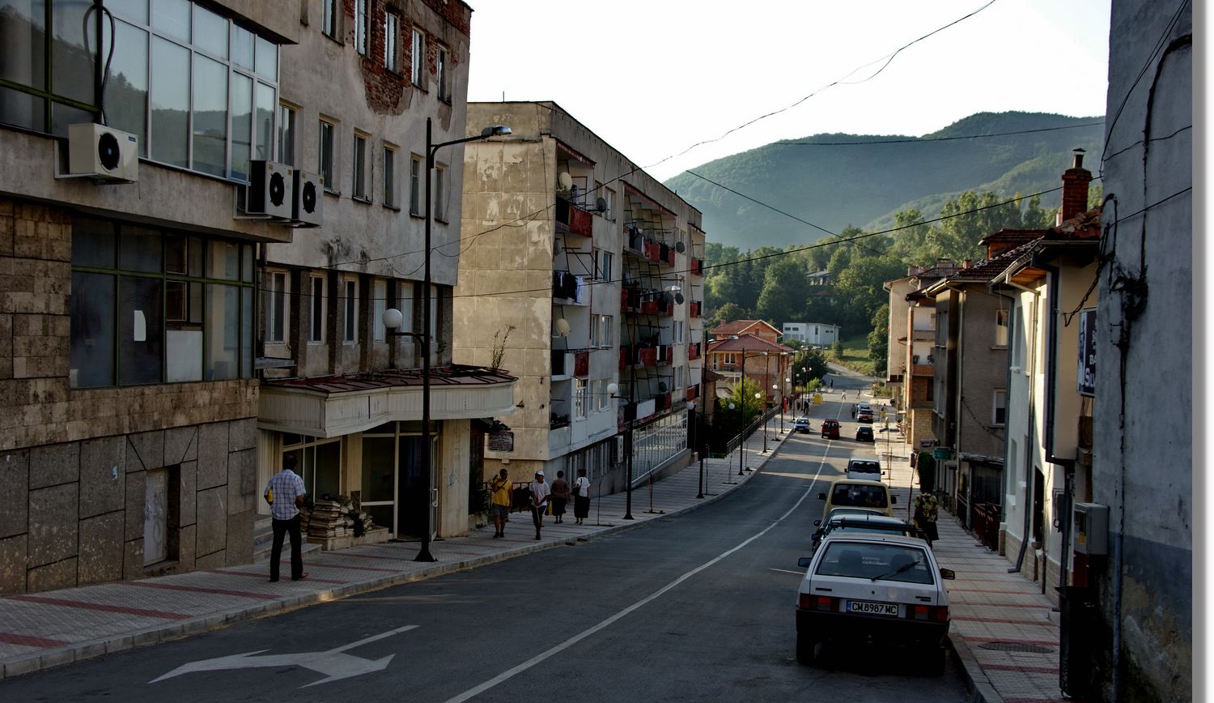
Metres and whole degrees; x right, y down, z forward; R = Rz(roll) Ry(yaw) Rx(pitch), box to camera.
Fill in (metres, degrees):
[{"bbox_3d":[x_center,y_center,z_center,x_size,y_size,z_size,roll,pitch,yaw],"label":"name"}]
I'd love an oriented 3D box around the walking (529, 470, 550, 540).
[{"bbox_3d":[-1.600,3.620,31.000,0.500,1.650,0.450,1,1,-5],"label":"walking"}]

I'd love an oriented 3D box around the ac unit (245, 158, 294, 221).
[{"bbox_3d":[-4.906,-2.346,19.131,0.320,0.765,0.880,1,1,11],"label":"ac unit"}]

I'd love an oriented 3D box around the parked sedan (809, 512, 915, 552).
[{"bbox_3d":[4.220,3.330,21.200,1.680,1.420,4.200,2,-4,11],"label":"parked sedan"}]

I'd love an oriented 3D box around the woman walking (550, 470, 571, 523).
[{"bbox_3d":[-1.399,4.341,39.200,0.540,1.570,0.400,1,1,9],"label":"woman walking"}]

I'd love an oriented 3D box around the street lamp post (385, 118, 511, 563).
[{"bbox_3d":[-2.800,-0.210,23.178,2.200,7.800,0.400,1,1,11],"label":"street lamp post"}]

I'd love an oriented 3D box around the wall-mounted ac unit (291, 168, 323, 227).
[{"bbox_3d":[-4.630,-2.340,20.000,0.310,0.740,0.820,1,1,12],"label":"wall-mounted ac unit"}]

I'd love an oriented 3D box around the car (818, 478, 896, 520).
[{"bbox_3d":[6.942,4.526,36.616,1.850,1.940,4.660,2,-4,10],"label":"car"}]

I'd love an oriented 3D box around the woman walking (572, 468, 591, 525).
[{"bbox_3d":[-0.720,4.170,37.800,0.480,1.610,0.400,1,1,5],"label":"woman walking"}]

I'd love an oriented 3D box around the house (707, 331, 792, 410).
[{"bbox_3d":[19.000,2.600,175.000,9.800,9.700,10.200,1,1,11],"label":"house"}]

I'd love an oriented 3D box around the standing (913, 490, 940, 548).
[{"bbox_3d":[8.500,4.420,34.900,0.580,1.630,0.420,1,1,9],"label":"standing"}]

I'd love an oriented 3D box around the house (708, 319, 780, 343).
[{"bbox_3d":[20.700,0.700,196.000,7.800,10.300,10.000,1,1,-14],"label":"house"}]

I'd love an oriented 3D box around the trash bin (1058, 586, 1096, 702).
[{"bbox_3d":[4.404,2.729,12.300,0.370,1.010,0.440,1,1,11],"label":"trash bin"}]

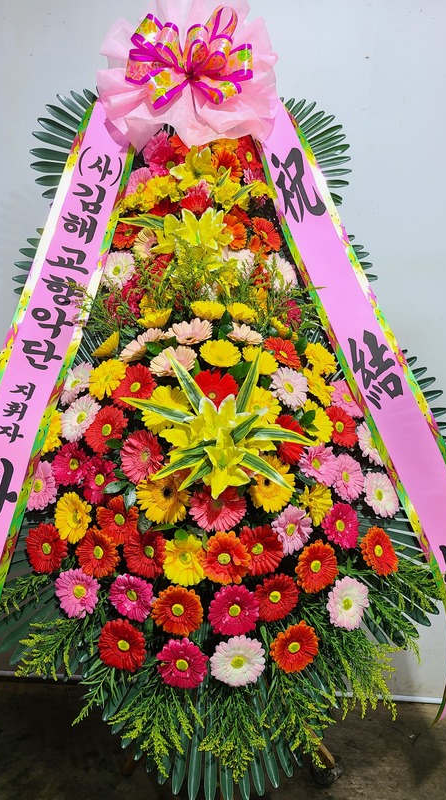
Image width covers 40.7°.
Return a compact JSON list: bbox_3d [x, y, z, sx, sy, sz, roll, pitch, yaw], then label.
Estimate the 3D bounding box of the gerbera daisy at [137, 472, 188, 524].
[{"bbox_3d":[-0.121,0.200,1.220,0.112,0.112,0.040,2,5,8],"label":"gerbera daisy"}]

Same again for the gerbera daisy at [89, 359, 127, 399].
[{"bbox_3d":[-0.252,-0.045,1.320,0.102,0.102,0.037,5,-16,30],"label":"gerbera daisy"}]

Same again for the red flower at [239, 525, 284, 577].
[{"bbox_3d":[0.081,0.316,1.260,0.107,0.107,0.038,0,-8,-11],"label":"red flower"}]

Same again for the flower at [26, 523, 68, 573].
[{"bbox_3d":[-0.372,0.318,1.289,0.105,0.105,0.042,1,-9,19],"label":"flower"}]

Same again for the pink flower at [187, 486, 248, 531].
[{"bbox_3d":[-0.009,0.214,1.200,0.113,0.113,0.042,-1,0,0],"label":"pink flower"}]

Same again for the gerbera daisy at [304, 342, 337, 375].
[{"bbox_3d":[0.241,-0.097,1.498,0.101,0.101,0.042,-4,-27,-25],"label":"gerbera daisy"}]

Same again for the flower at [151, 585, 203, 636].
[{"bbox_3d":[-0.097,0.448,1.280,0.110,0.110,0.036,0,-19,0],"label":"flower"}]

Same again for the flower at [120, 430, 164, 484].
[{"bbox_3d":[-0.167,0.118,1.230,0.111,0.111,0.040,4,-4,25],"label":"flower"}]

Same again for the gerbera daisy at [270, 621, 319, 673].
[{"bbox_3d":[0.155,0.533,1.300,0.110,0.112,0.036,-2,-16,-13],"label":"gerbera daisy"}]

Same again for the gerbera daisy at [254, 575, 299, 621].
[{"bbox_3d":[0.110,0.420,1.272,0.103,0.103,0.035,-4,-19,-28],"label":"gerbera daisy"}]

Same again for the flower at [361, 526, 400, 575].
[{"bbox_3d":[0.336,0.325,1.290,0.105,0.105,0.035,-4,-19,-37],"label":"flower"}]

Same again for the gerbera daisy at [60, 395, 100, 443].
[{"bbox_3d":[-0.313,0.040,1.310,0.107,0.107,0.037,5,-13,31],"label":"gerbera daisy"}]

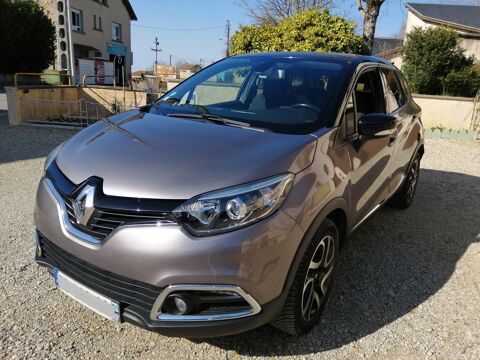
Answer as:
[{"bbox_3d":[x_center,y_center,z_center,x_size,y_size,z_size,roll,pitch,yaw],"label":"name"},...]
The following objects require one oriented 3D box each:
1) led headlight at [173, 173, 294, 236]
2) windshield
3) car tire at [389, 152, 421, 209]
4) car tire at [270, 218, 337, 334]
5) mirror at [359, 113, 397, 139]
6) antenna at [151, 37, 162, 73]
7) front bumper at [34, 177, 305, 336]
[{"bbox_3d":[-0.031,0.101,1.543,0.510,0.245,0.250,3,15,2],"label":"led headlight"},{"bbox_3d":[0.104,-0.658,2.638,1.450,0.200,1.060,13,45,33],"label":"windshield"},{"bbox_3d":[1.859,0.026,4.087,0.210,0.650,0.650,13,18,33],"label":"car tire"},{"bbox_3d":[0.365,0.513,2.008,0.210,0.650,0.650,13,18,33],"label":"car tire"},{"bbox_3d":[0.825,-0.328,2.171,0.210,0.155,0.130,13,18,33],"label":"mirror"},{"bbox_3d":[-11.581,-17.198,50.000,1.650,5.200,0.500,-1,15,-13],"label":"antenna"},{"bbox_3d":[-0.589,0.312,1.913,1.760,0.650,0.560,13,18,33],"label":"front bumper"}]

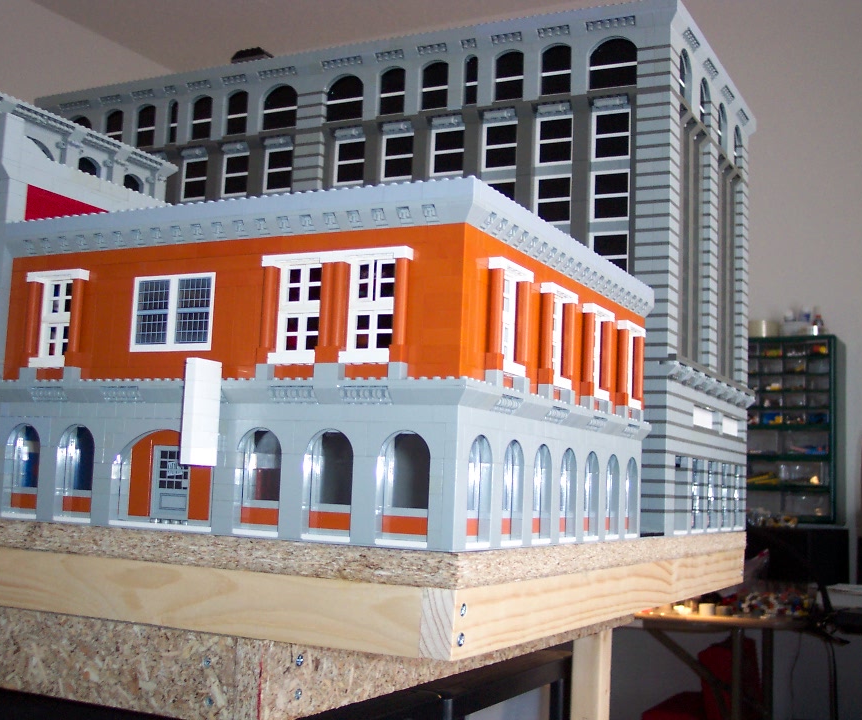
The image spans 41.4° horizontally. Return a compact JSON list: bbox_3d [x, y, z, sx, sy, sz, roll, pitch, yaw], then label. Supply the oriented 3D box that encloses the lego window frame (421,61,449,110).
[{"bbox_3d":[0.005,-0.270,1.135,0.032,0.051,0.010,-1,-7,27],"label":"lego window frame"}]

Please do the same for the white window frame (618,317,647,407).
[{"bbox_3d":[0.152,0.005,0.883,0.014,0.064,0.048,-1,-7,27],"label":"white window frame"}]

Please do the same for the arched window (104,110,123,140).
[{"bbox_3d":[-0.367,-0.266,1.327,0.032,0.050,0.009,-1,-7,26],"label":"arched window"}]

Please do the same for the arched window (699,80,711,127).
[{"bbox_3d":[0.271,-0.257,1.138,0.009,0.051,0.048,-1,-7,27],"label":"arched window"}]

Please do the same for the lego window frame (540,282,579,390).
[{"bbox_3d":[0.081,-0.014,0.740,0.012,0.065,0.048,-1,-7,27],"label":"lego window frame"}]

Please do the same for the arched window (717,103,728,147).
[{"bbox_3d":[0.309,-0.250,1.223,0.009,0.048,0.046,-1,-7,27],"label":"arched window"}]

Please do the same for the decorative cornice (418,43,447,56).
[{"bbox_3d":[0.002,-0.310,1.139,0.032,0.011,0.008,-1,-7,27],"label":"decorative cornice"}]

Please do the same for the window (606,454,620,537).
[{"bbox_3d":[0.131,0.102,0.851,0.010,0.062,0.032,-1,-7,27],"label":"window"}]

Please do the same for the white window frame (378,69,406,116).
[{"bbox_3d":[-0.038,-0.270,1.157,0.032,0.051,0.010,-1,-7,27],"label":"white window frame"}]

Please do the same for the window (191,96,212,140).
[{"bbox_3d":[-0.252,-0.266,1.265,0.032,0.051,0.010,-1,-7,27],"label":"window"}]

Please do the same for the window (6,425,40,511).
[{"bbox_3d":[-0.267,0.073,0.758,0.032,0.059,0.011,-1,-7,27],"label":"window"}]

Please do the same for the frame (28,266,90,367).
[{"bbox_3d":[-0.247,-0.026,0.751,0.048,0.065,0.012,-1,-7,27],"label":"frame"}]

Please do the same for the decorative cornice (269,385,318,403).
[{"bbox_3d":[-0.079,0.020,0.652,0.032,0.010,0.008,-1,-7,27],"label":"decorative cornice"}]

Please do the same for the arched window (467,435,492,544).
[{"bbox_3d":[0.024,0.072,0.633,0.008,0.061,0.032,-1,-7,27],"label":"arched window"}]

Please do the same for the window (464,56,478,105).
[{"bbox_3d":[0.040,-0.271,1.110,0.016,0.052,0.009,-1,-7,27],"label":"window"}]

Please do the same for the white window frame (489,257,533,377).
[{"bbox_3d":[0.044,-0.023,0.663,0.012,0.064,0.048,-1,-7,27],"label":"white window frame"}]

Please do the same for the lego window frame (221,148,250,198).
[{"bbox_3d":[-0.214,-0.207,1.256,0.038,0.054,0.010,-1,-7,27],"label":"lego window frame"}]

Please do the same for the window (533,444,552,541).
[{"bbox_3d":[0.067,0.084,0.719,0.008,0.061,0.032,-1,-7,27],"label":"window"}]

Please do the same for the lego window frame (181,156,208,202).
[{"bbox_3d":[-0.260,-0.202,1.275,0.040,0.048,0.009,-1,-7,27],"label":"lego window frame"}]

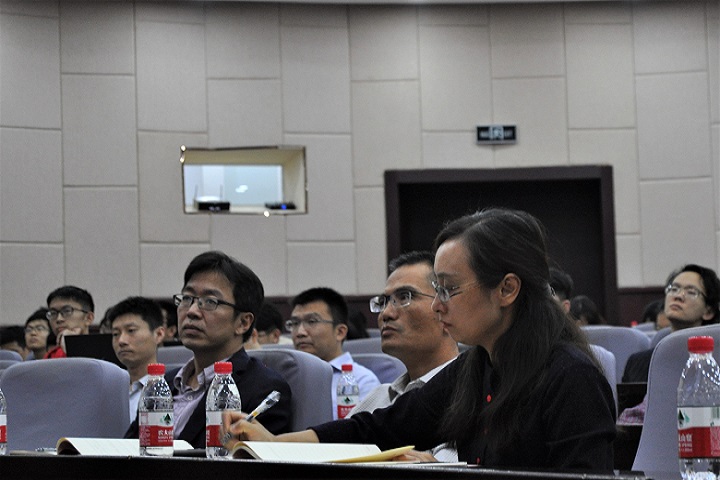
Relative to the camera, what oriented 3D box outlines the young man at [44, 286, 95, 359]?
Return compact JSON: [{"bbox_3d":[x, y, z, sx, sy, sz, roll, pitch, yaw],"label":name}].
[{"bbox_3d":[-1.380,0.830,7.250,0.520,1.240,0.720,-5,-5,37],"label":"young man"}]

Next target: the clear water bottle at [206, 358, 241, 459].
[{"bbox_3d":[-0.237,0.301,2.850,0.061,0.178,0.061,-2,-4,0],"label":"clear water bottle"}]

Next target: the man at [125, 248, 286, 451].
[{"bbox_3d":[-0.420,0.650,3.770,0.540,1.220,0.750,-5,-5,41],"label":"man"}]

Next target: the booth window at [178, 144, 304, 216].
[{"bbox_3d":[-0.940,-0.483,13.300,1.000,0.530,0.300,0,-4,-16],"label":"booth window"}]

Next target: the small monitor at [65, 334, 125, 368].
[{"bbox_3d":[-0.930,0.475,6.400,0.345,0.225,0.280,-3,-4,25],"label":"small monitor"}]

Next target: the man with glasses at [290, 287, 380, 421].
[{"bbox_3d":[-0.200,0.760,5.380,0.520,1.200,0.750,-5,-5,40],"label":"man with glasses"}]

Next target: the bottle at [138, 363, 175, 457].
[{"bbox_3d":[-0.360,0.309,2.900,0.061,0.178,0.061,-2,-4,0],"label":"bottle"}]

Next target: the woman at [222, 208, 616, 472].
[{"bbox_3d":[0.150,0.530,2.740,0.800,1.200,0.550,1,-5,-37],"label":"woman"}]

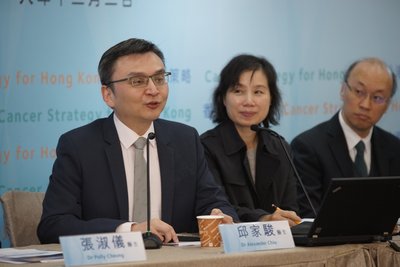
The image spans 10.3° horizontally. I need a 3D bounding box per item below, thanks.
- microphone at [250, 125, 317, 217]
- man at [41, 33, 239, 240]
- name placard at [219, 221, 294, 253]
[{"bbox_3d":[0.291,0.154,6.850,0.320,0.360,0.110,1,2,34],"label":"microphone"},{"bbox_3d":[-0.109,0.379,6.525,0.640,1.320,0.800,-2,2,-36],"label":"man"},{"bbox_3d":[0.155,0.292,6.288,0.255,0.080,0.045,-2,2,-38],"label":"name placard"}]

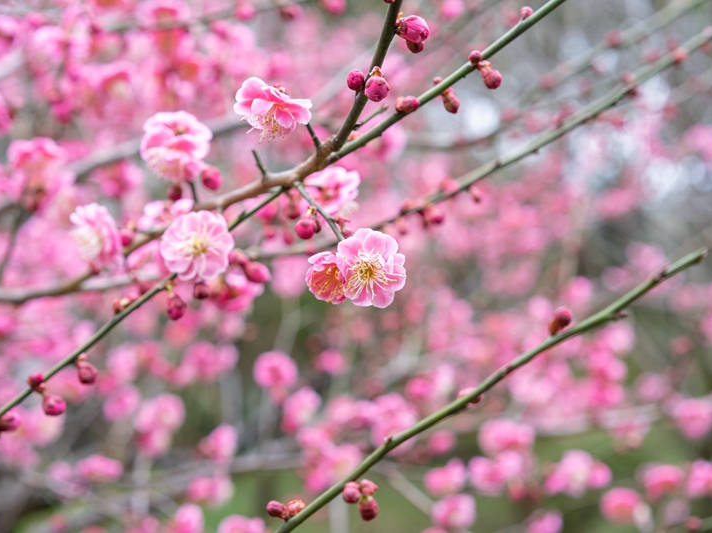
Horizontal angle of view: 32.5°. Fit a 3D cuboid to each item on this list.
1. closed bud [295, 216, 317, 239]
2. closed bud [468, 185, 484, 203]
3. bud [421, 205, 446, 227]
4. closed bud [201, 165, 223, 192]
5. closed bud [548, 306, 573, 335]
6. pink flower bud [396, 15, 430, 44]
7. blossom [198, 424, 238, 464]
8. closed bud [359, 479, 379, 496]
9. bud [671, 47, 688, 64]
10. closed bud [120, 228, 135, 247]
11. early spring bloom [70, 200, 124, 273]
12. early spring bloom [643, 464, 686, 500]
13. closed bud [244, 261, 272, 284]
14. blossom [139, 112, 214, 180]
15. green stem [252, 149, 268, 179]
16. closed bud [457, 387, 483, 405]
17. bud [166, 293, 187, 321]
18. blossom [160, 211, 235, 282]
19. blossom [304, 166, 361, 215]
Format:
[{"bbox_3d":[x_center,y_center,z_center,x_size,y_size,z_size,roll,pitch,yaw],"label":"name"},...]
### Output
[{"bbox_3d":[-0.019,-0.014,0.455,0.008,0.009,0.008,7,-30,0],"label":"closed bud"},{"bbox_3d":[0.057,-0.035,0.580,0.006,0.009,0.006,-24,0,0],"label":"closed bud"},{"bbox_3d":[0.034,-0.022,0.530,0.008,0.009,0.008,-36,-18,0],"label":"bud"},{"bbox_3d":[-0.056,-0.035,0.475,0.007,0.009,0.007,-24,-6,0],"label":"closed bud"},{"bbox_3d":[0.078,0.021,0.465,0.008,0.011,0.008,28,6,0],"label":"closed bud"},{"bbox_3d":[0.020,-0.082,0.425,0.011,0.009,0.009,15,0,15],"label":"pink flower bud"},{"bbox_3d":[-0.083,0.108,0.740,0.017,0.025,0.025,8,5,38],"label":"blossom"},{"bbox_3d":[0.004,0.080,0.440,0.007,0.006,0.006,13,0,12],"label":"closed bud"},{"bbox_3d":[0.154,-0.100,0.580,0.007,0.008,0.007,-13,-12,0],"label":"bud"},{"bbox_3d":[-0.099,-0.013,0.530,0.006,0.008,0.006,11,0,0],"label":"closed bud"},{"bbox_3d":[-0.112,-0.013,0.525,0.016,0.027,0.027,-23,15,-38],"label":"early spring bloom"},{"bbox_3d":[0.201,0.141,0.800,0.026,0.024,0.015,0,30,-7],"label":"early spring bloom"},{"bbox_3d":[-0.038,0.002,0.480,0.011,0.008,0.008,25,0,18],"label":"closed bud"},{"bbox_3d":[-0.072,-0.048,0.490,0.028,0.026,0.018,0,21,19],"label":"blossom"},{"bbox_3d":[-0.036,-0.038,0.450,0.002,0.010,0.002,-26,-6,0],"label":"green stem"},{"bbox_3d":[0.042,0.047,0.448,0.009,0.006,0.006,21,0,-12],"label":"closed bud"},{"bbox_3d":[-0.071,0.016,0.485,0.008,0.011,0.008,-11,0,0],"label":"bud"},{"bbox_3d":[-0.060,-0.008,0.465,0.028,0.028,0.013,0,2,-6],"label":"blossom"},{"bbox_3d":[-0.010,-0.035,0.555,0.025,0.023,0.014,0,-24,33],"label":"blossom"}]

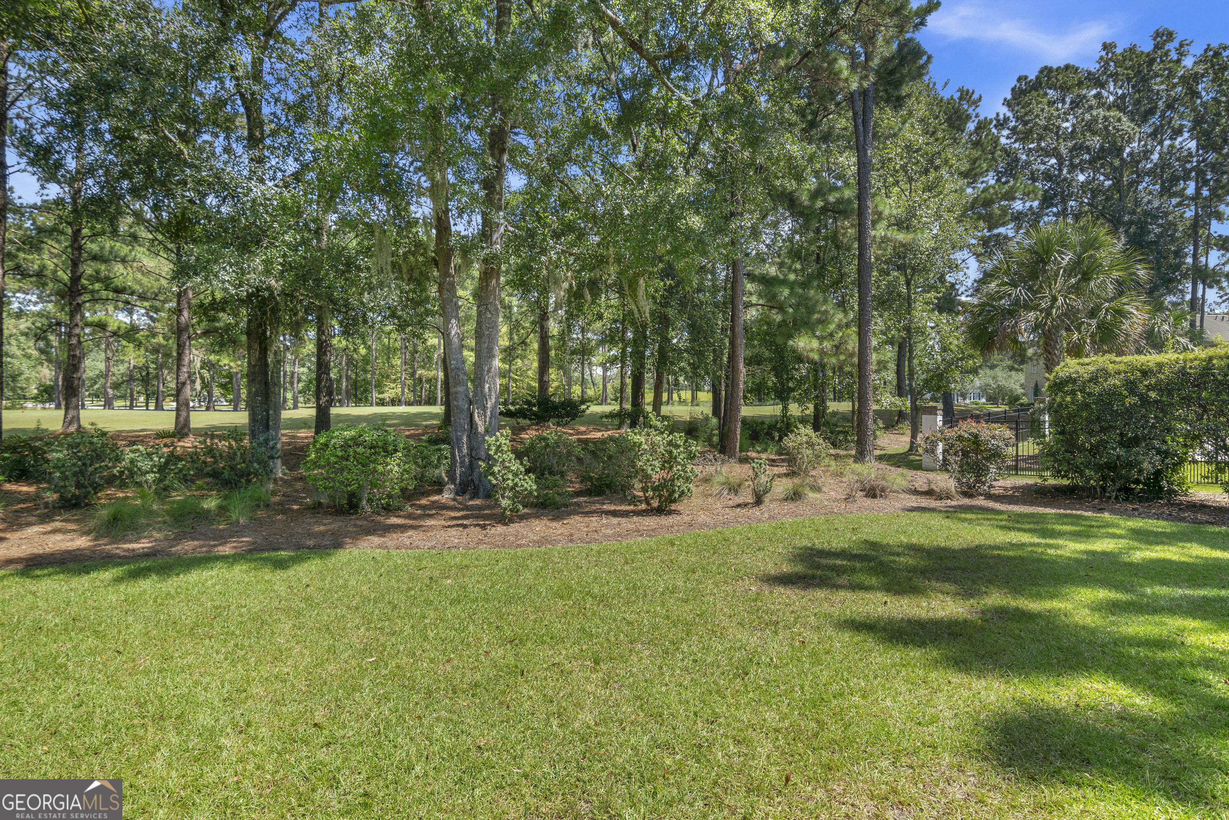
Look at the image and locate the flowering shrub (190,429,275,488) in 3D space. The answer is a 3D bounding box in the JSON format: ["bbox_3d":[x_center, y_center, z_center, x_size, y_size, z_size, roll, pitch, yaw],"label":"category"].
[{"bbox_3d":[-7.319,0.951,10.500,1.420,1.126,1.250,0,0,0],"label":"flowering shrub"}]

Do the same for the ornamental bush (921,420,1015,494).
[{"bbox_3d":[6.301,0.844,9.700,1.480,1.279,1.380,0,0,0],"label":"ornamental bush"}]

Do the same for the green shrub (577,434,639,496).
[{"bbox_3d":[-0.132,1.011,10.000,1.150,1.160,1.050,0,0,-1],"label":"green shrub"}]

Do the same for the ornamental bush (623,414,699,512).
[{"bbox_3d":[0.745,0.844,8.650,1.200,1.540,1.100,0,0,5],"label":"ornamental bush"}]

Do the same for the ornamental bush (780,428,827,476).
[{"bbox_3d":[4.018,0.887,11.600,0.980,1.040,0.930,0,0,0],"label":"ornamental bush"}]

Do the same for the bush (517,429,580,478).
[{"bbox_3d":[-1.216,0.853,10.100,1.170,0.959,1.050,0,0,0],"label":"bush"}]

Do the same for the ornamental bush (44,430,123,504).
[{"bbox_3d":[-8.863,0.952,9.100,1.000,1.270,1.000,0,0,-44],"label":"ornamental bush"}]

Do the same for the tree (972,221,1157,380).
[{"bbox_3d":[13.868,-2.300,17.000,4.500,7.100,4.500,0,0,39],"label":"tree"}]

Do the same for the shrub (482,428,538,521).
[{"bbox_3d":[-1.530,0.944,7.950,0.800,1.330,0.700,0,0,-11],"label":"shrub"}]

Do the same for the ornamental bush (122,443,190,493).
[{"bbox_3d":[-8.563,1.076,10.200,1.120,0.897,1.000,0,0,0],"label":"ornamental bush"}]

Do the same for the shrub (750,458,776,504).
[{"bbox_3d":[2.513,1.204,9.250,0.420,0.780,0.400,0,0,15],"label":"shrub"}]

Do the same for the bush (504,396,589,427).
[{"bbox_3d":[-2.231,0.046,17.500,2.850,1.020,2.300,0,0,-7],"label":"bush"}]

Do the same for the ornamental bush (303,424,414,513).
[{"bbox_3d":[-3.748,0.865,8.000,1.520,1.280,1.380,0,0,0],"label":"ornamental bush"}]

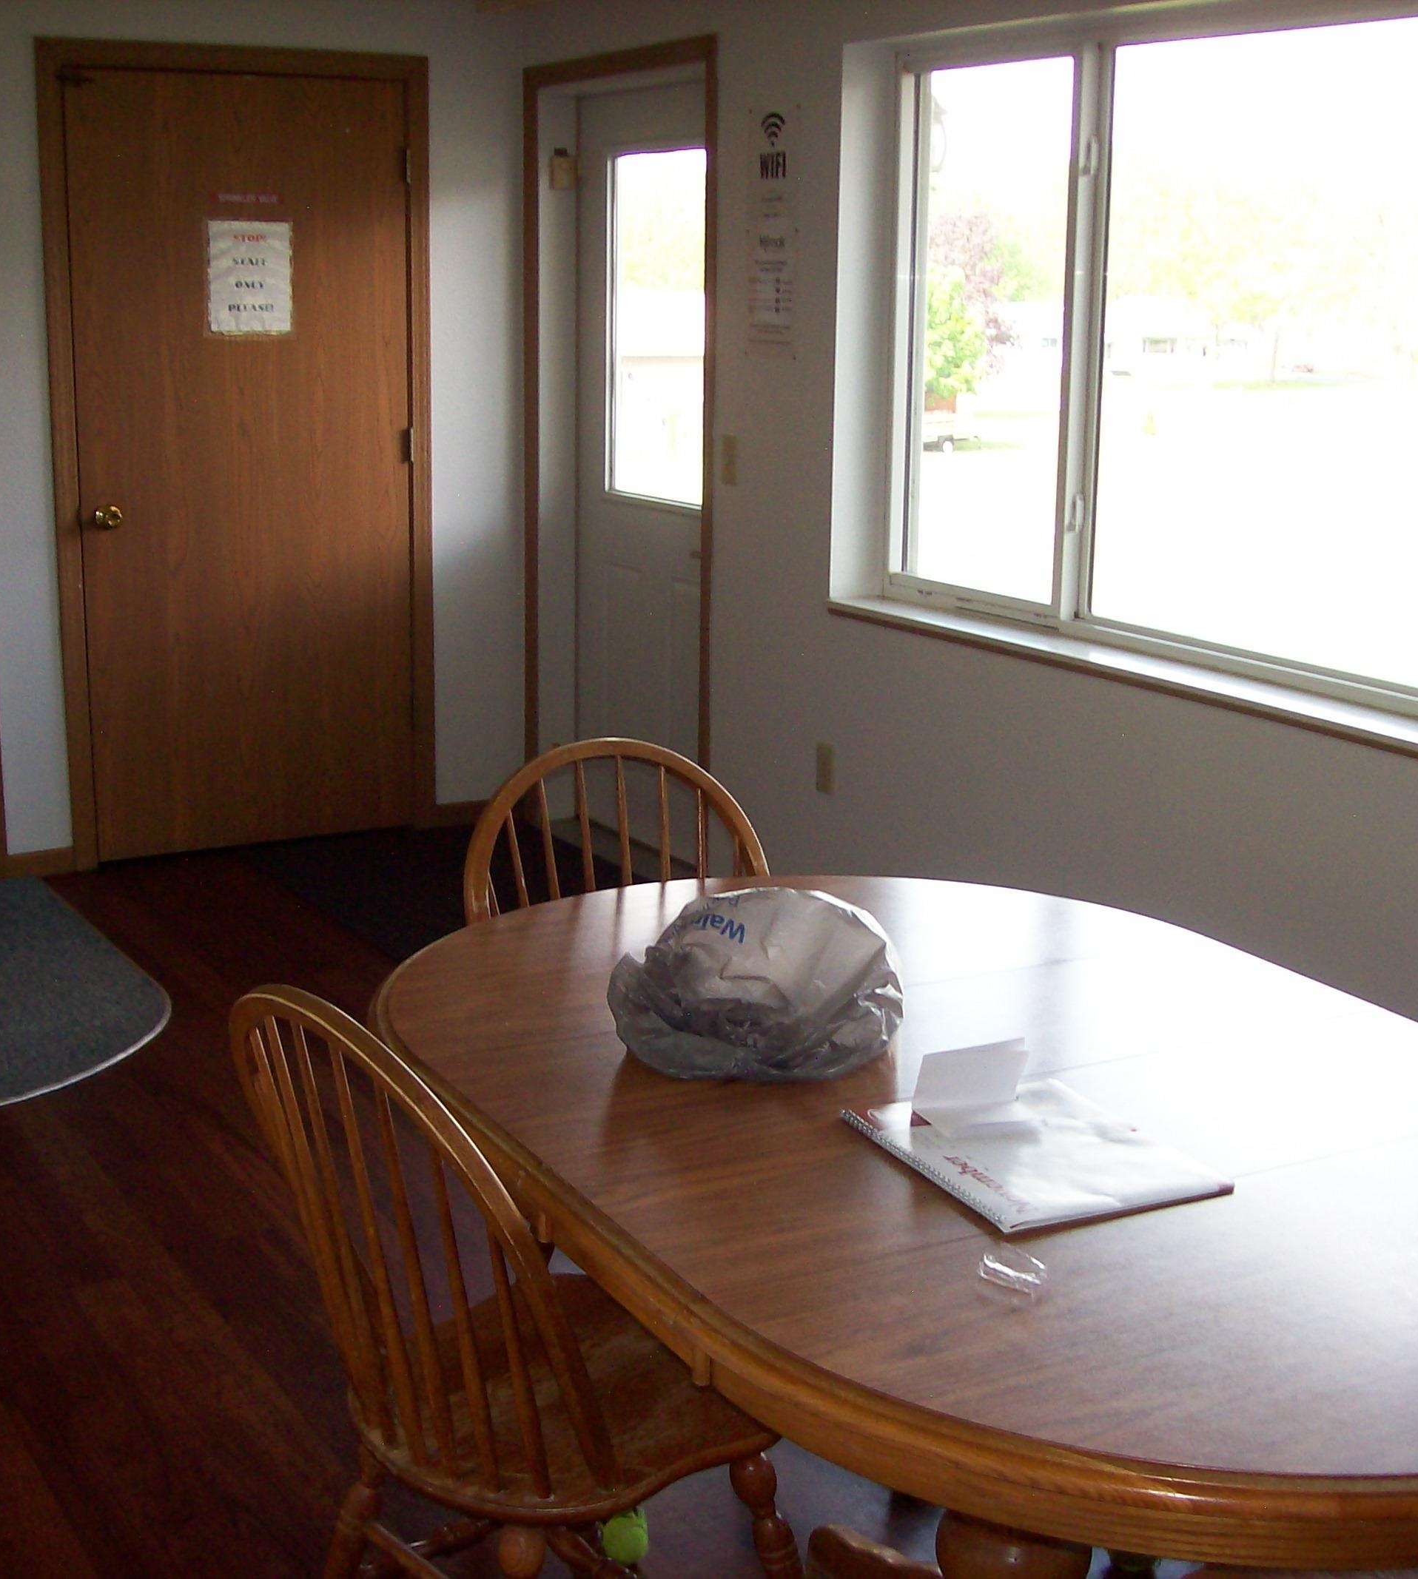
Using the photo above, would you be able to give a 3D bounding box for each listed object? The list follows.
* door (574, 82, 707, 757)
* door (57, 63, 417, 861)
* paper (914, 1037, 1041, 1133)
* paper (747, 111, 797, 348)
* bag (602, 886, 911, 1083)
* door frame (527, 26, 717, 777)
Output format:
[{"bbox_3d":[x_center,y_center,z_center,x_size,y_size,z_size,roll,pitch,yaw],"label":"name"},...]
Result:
[{"bbox_3d":[-0.128,-0.798,5.730,0.045,2.001,0.910,-6,15,-28],"label":"door"},{"bbox_3d":[-1.223,-0.841,5.842,0.894,2.031,0.045,-6,15,-28],"label":"door"},{"bbox_3d":[0.258,0.280,2.077,0.110,0.066,0.070,-2,14,-12],"label":"paper"},{"bbox_3d":[0.141,-1.234,4.863,0.008,0.539,0.221,-6,15,-28],"label":"paper"},{"bbox_3d":[0.052,0.186,2.300,0.295,0.160,0.250,1,13,1],"label":"bag"},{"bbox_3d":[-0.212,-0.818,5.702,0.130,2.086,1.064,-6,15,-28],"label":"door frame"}]

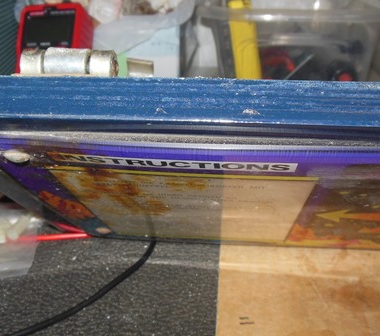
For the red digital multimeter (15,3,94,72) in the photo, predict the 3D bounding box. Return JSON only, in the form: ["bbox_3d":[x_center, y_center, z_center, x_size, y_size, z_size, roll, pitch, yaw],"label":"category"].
[{"bbox_3d":[-0.160,-0.116,0.388,0.075,0.043,0.145,0,82,5],"label":"red digital multimeter"}]

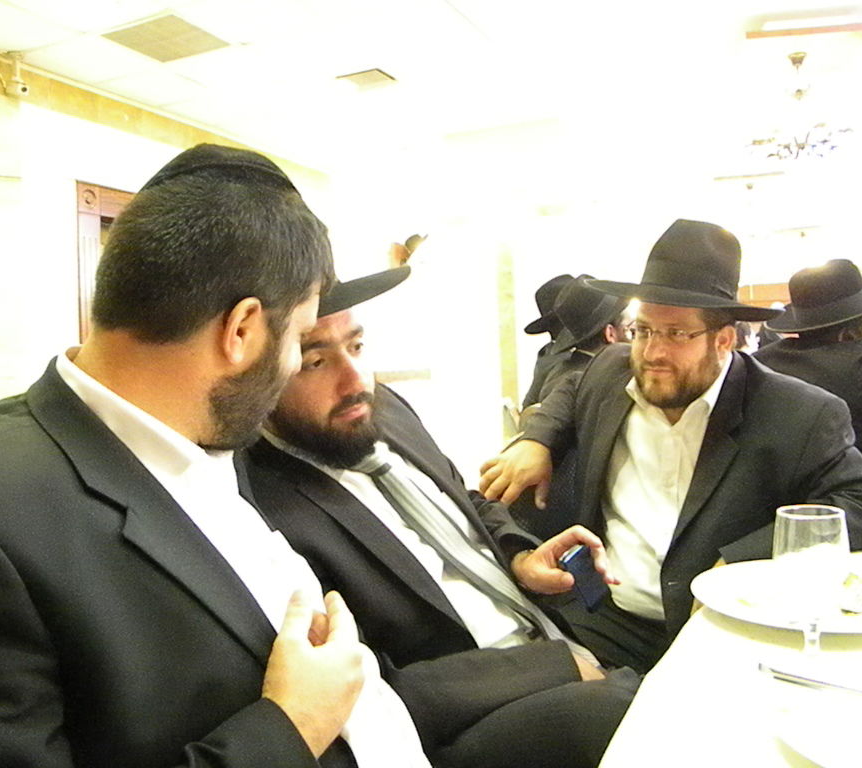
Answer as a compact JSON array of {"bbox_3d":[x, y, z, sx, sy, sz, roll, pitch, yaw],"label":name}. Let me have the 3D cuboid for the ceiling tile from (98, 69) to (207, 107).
[{"bbox_3d":[-1.842,-1.998,5.610,0.600,0.020,0.600,-1,2,26],"label":"ceiling tile"}]

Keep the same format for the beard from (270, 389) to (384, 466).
[{"bbox_3d":[-0.130,0.054,1.030,0.145,0.115,0.110,-10,-8,-43],"label":"beard"}]

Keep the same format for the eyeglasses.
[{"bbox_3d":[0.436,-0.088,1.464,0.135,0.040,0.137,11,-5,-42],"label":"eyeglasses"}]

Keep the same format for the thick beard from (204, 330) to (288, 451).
[{"bbox_3d":[-0.186,0.008,0.860,0.110,0.135,0.140,7,-4,-41],"label":"thick beard"}]

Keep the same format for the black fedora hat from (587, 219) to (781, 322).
[{"bbox_3d":[0.458,-0.212,1.480,0.360,0.155,0.330,12,-6,-42],"label":"black fedora hat"}]

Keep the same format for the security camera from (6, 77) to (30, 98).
[{"bbox_3d":[-2.472,-1.770,4.952,0.160,0.100,0.080,0,2,29],"label":"security camera"}]

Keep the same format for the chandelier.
[{"bbox_3d":[2.337,-1.755,5.239,0.680,0.690,0.680,-1,2,26],"label":"chandelier"}]

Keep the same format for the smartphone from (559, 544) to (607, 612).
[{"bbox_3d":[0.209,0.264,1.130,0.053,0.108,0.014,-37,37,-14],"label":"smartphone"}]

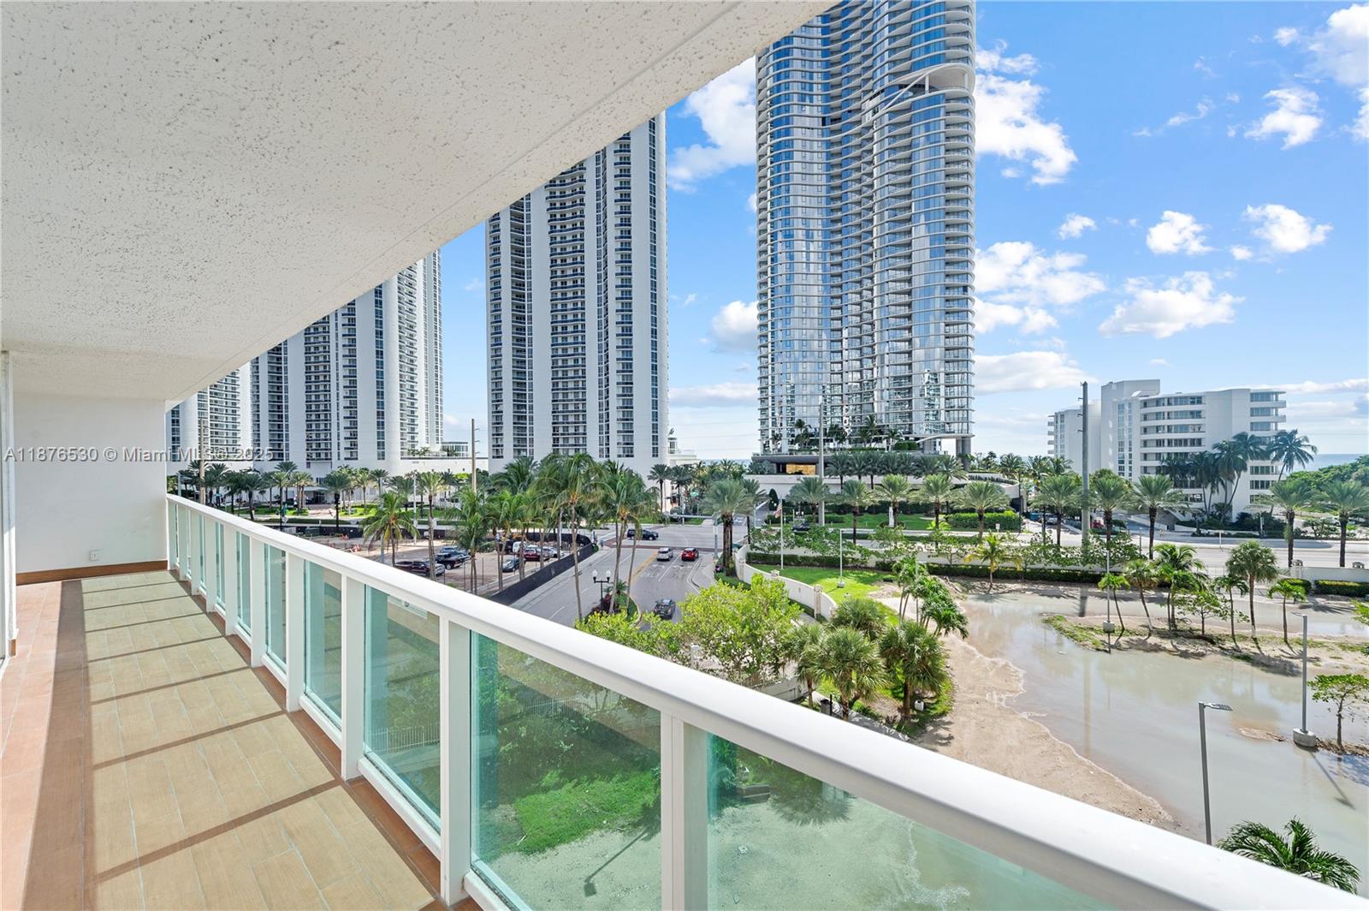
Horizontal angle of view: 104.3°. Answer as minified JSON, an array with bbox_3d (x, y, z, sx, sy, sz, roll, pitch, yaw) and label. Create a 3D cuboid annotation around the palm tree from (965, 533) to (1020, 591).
[{"bbox_3d":[31.791,10.813,54.900,4.800,5.736,4.800,-1,-1,30],"label":"palm tree"}]

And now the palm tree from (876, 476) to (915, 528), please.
[{"bbox_3d":[34.461,9.096,87.000,5.800,11.900,5.800,-1,0,0],"label":"palm tree"}]

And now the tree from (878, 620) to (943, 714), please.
[{"bbox_3d":[12.815,12.067,30.140,3.200,5.170,3.200,-1,-1,0],"label":"tree"}]

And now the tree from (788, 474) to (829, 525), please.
[{"bbox_3d":[20.676,9.264,87.785,6.500,11.650,6.500,-1,-1,0],"label":"tree"}]

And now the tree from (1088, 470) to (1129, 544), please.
[{"bbox_3d":[47.894,7.584,60.000,4.200,11.796,4.200,-1,-1,39],"label":"tree"}]

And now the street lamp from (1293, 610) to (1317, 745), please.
[{"bbox_3d":[29.720,10.629,25.650,0.700,6.050,0.950,0,0,-7],"label":"street lamp"}]

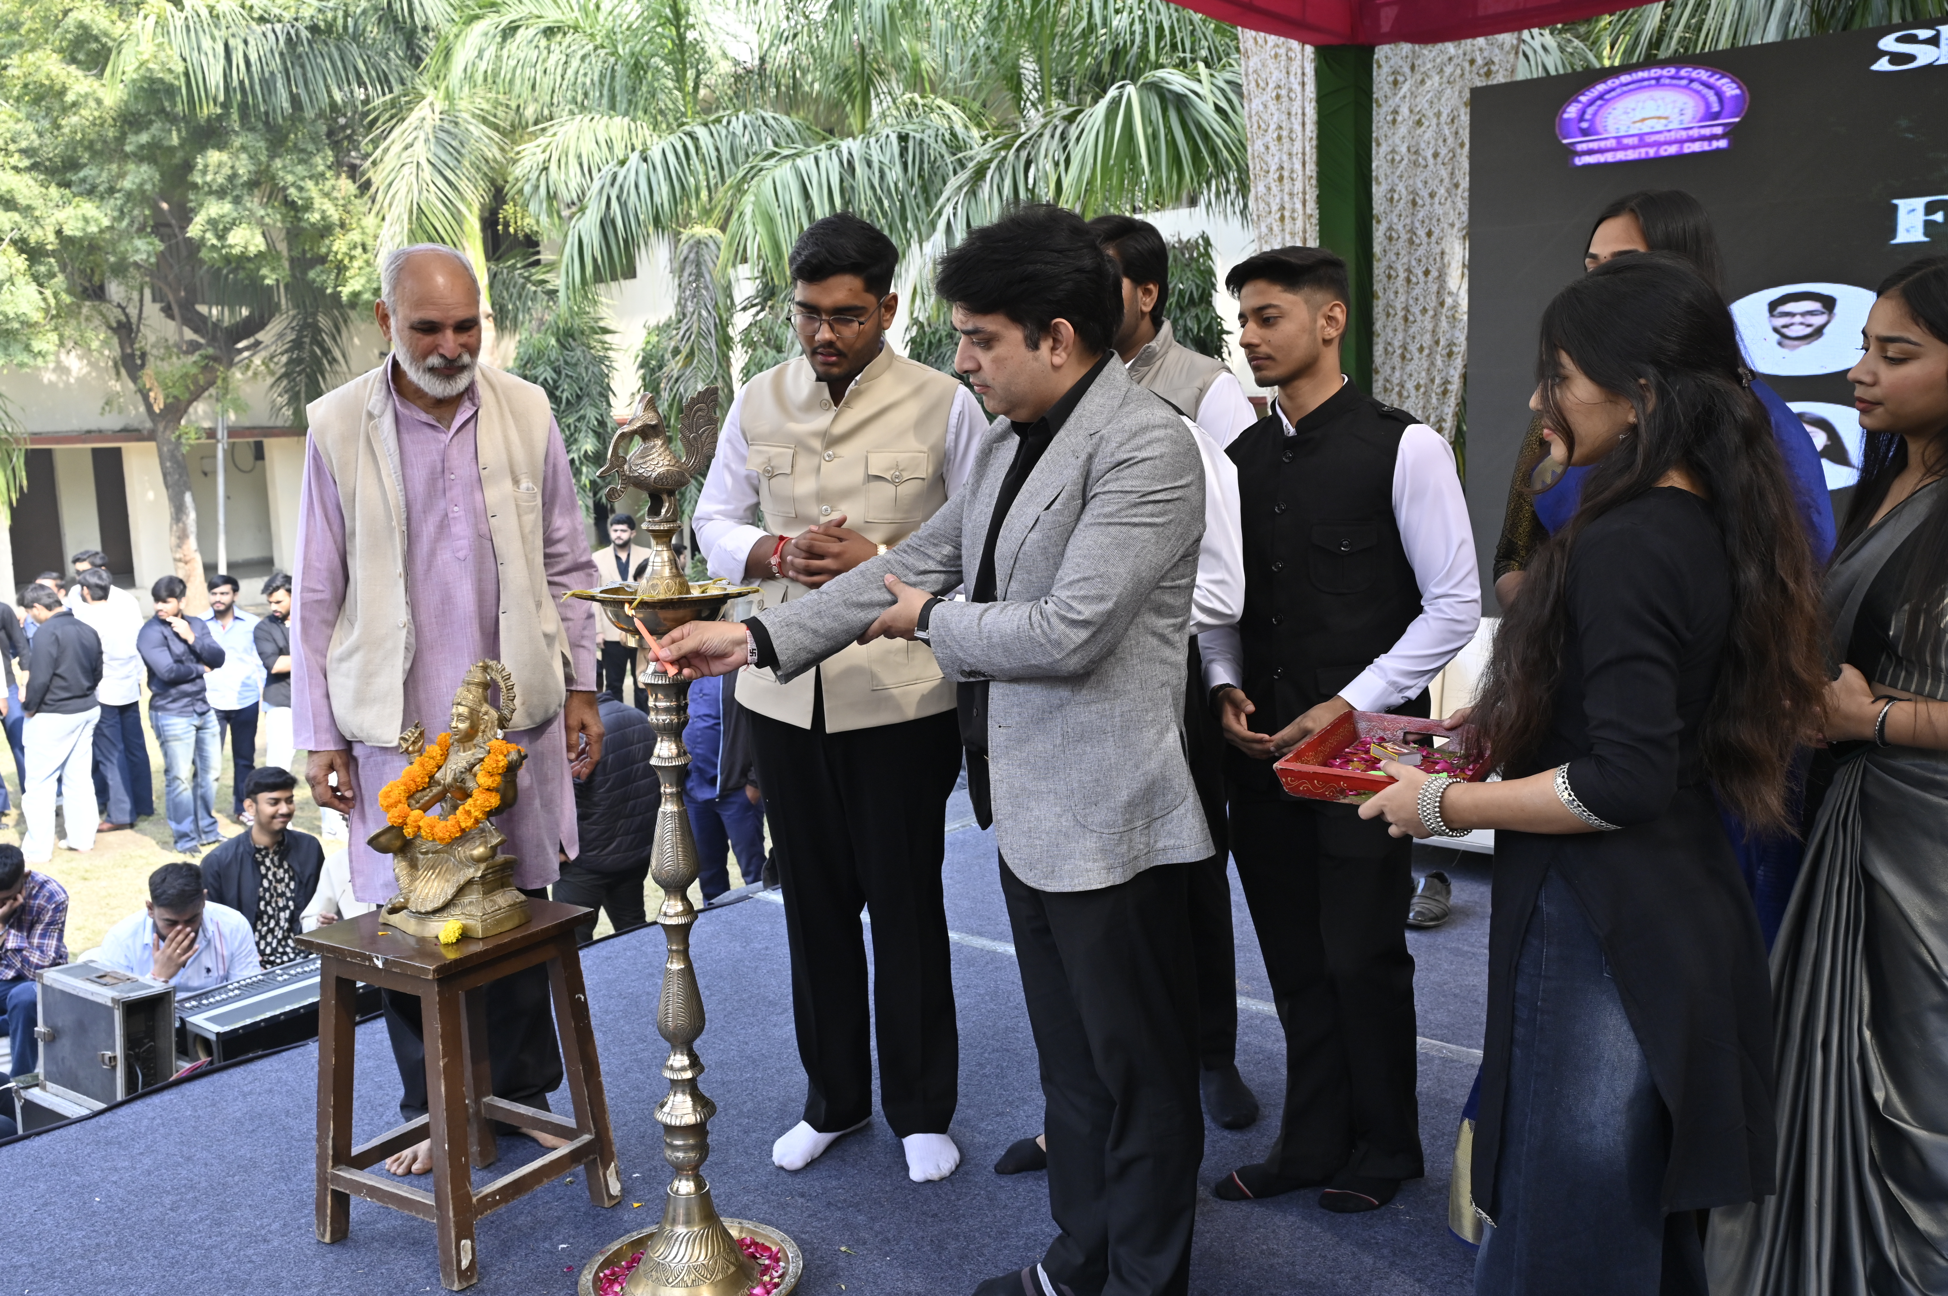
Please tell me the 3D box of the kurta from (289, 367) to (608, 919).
[{"bbox_3d":[-0.968,-0.038,2.970,0.540,0.980,0.330,-5,8,-25],"label":"kurta"}]

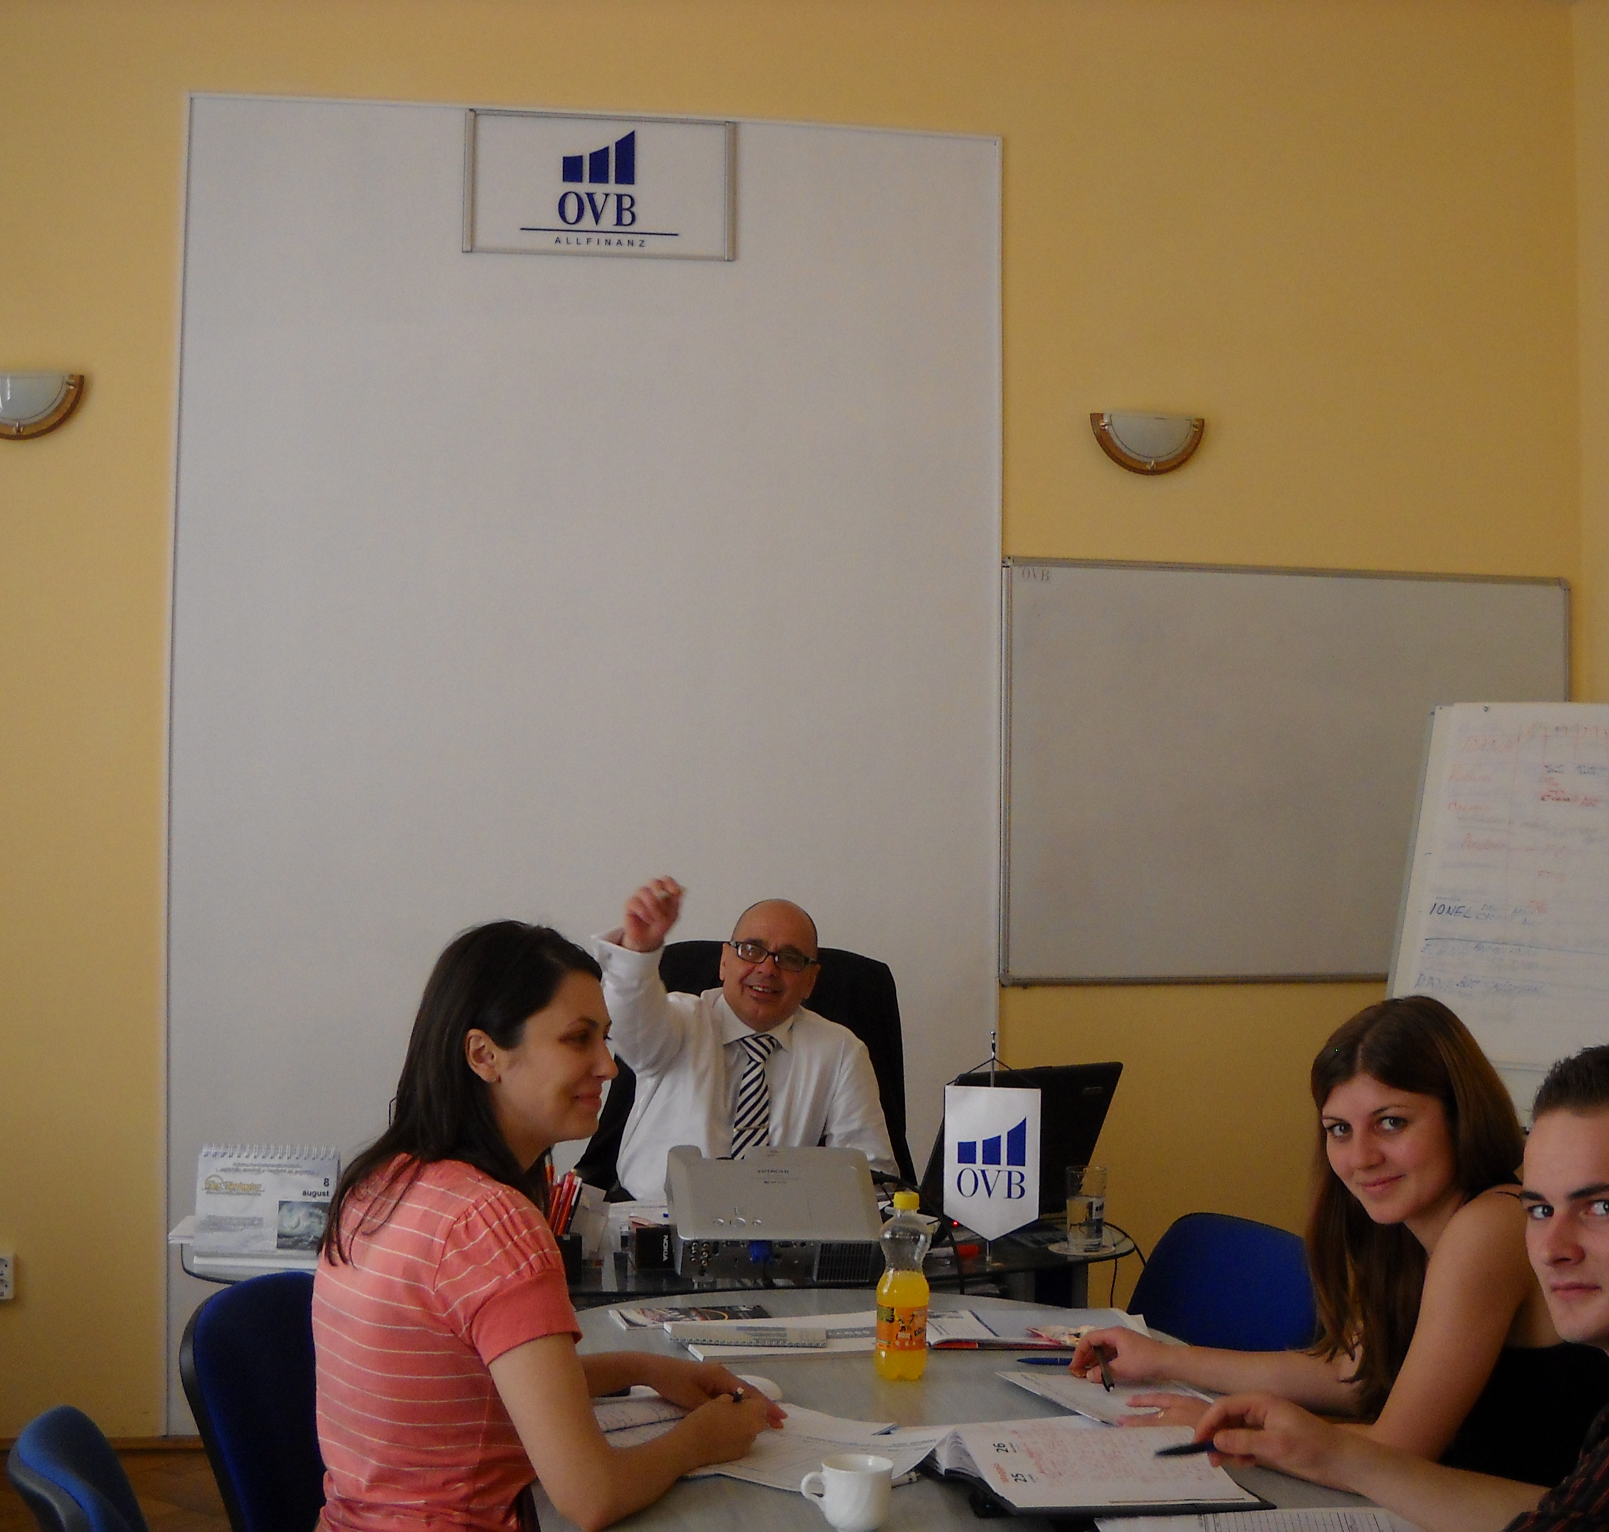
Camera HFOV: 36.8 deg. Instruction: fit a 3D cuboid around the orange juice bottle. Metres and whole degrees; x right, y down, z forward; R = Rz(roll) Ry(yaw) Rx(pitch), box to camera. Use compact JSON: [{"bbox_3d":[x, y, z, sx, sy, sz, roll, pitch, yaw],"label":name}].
[{"bbox_3d":[0.120,0.638,2.970,0.067,0.232,0.067,0,-2,0],"label":"orange juice bottle"}]

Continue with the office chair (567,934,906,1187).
[{"bbox_3d":[-0.112,0.934,4.416,0.640,1.210,0.670,1,-2,-2],"label":"office chair"}]

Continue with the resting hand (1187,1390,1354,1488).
[{"bbox_3d":[0.453,0.655,2.350,0.145,0.080,0.085,-1,-3,35],"label":"resting hand"}]

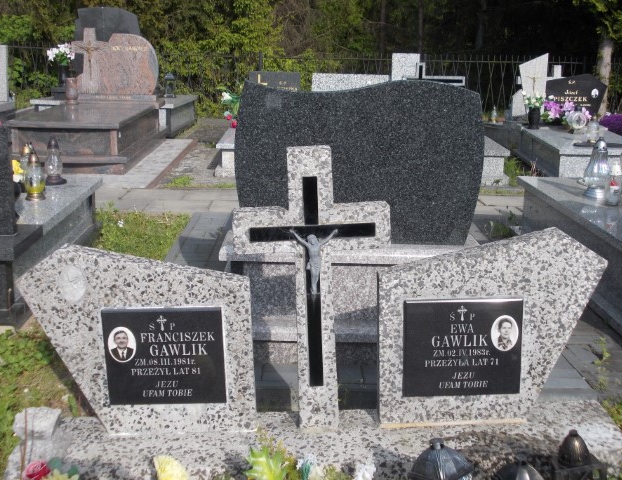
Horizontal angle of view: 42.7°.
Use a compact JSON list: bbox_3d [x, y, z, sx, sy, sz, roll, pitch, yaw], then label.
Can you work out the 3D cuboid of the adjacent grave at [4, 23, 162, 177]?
[{"bbox_3d":[-2.264,-1.531,8.305,1.180,1.310,2.200,1,16,0],"label":"adjacent grave"}]

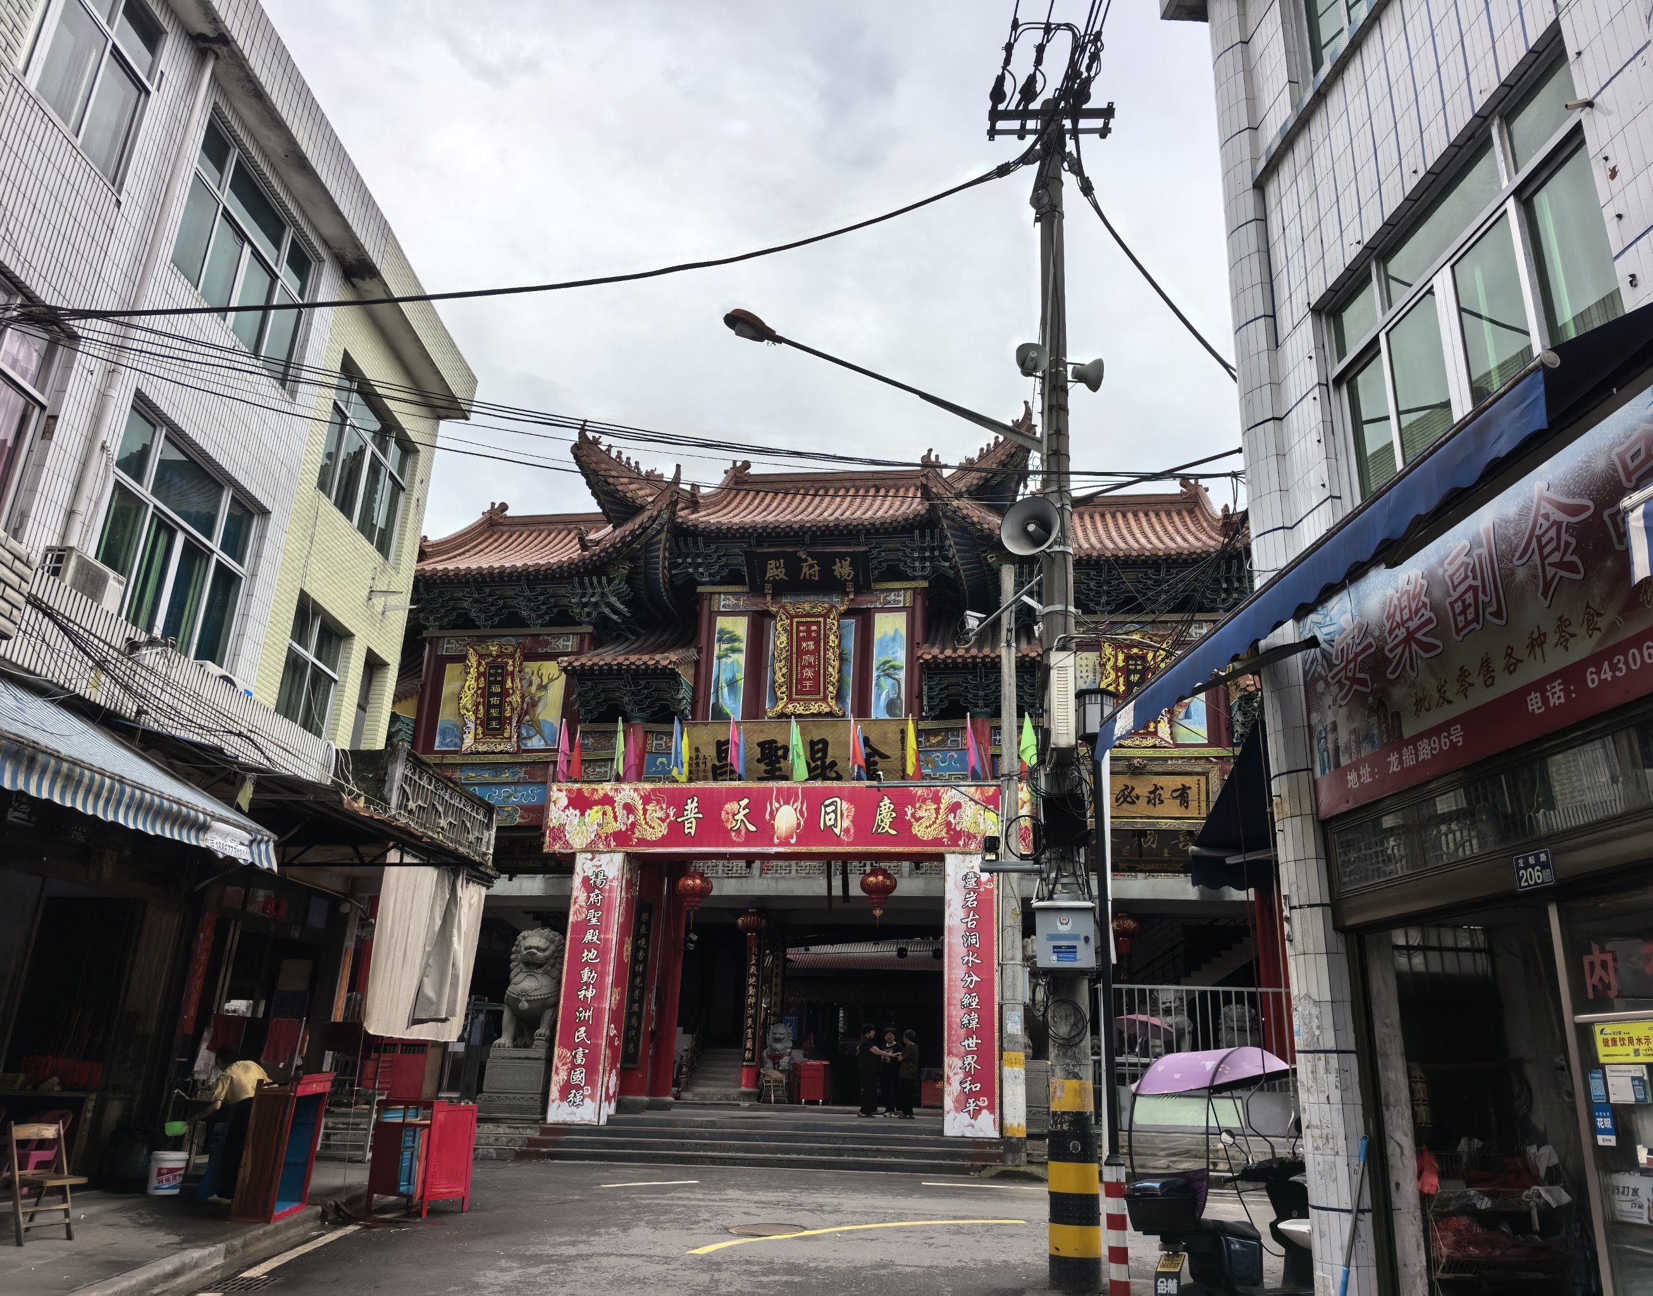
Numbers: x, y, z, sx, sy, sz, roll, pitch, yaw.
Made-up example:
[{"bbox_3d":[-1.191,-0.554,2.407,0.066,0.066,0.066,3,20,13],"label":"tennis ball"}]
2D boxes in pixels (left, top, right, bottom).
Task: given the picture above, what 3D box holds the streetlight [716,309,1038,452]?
[{"bbox_3d":[0.498,-2.225,10.104,2.850,0.860,0.300,7,-20,-14],"label":"streetlight"}]

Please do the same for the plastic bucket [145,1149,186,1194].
[{"bbox_3d":[-5.801,4.628,10.550,0.300,0.340,0.300,2,-19,0],"label":"plastic bucket"}]

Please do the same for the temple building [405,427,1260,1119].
[{"bbox_3d":[0.227,2.673,24.248,15.800,13.000,8.000,-1,-20,8],"label":"temple building"}]

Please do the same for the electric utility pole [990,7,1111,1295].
[{"bbox_3d":[1.956,-0.481,10.041,1.220,10.440,0.550,3,-19,0],"label":"electric utility pole"}]

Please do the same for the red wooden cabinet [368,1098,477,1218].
[{"bbox_3d":[-3.706,4.695,11.092,0.740,0.965,0.560,-9,-22,28],"label":"red wooden cabinet"}]

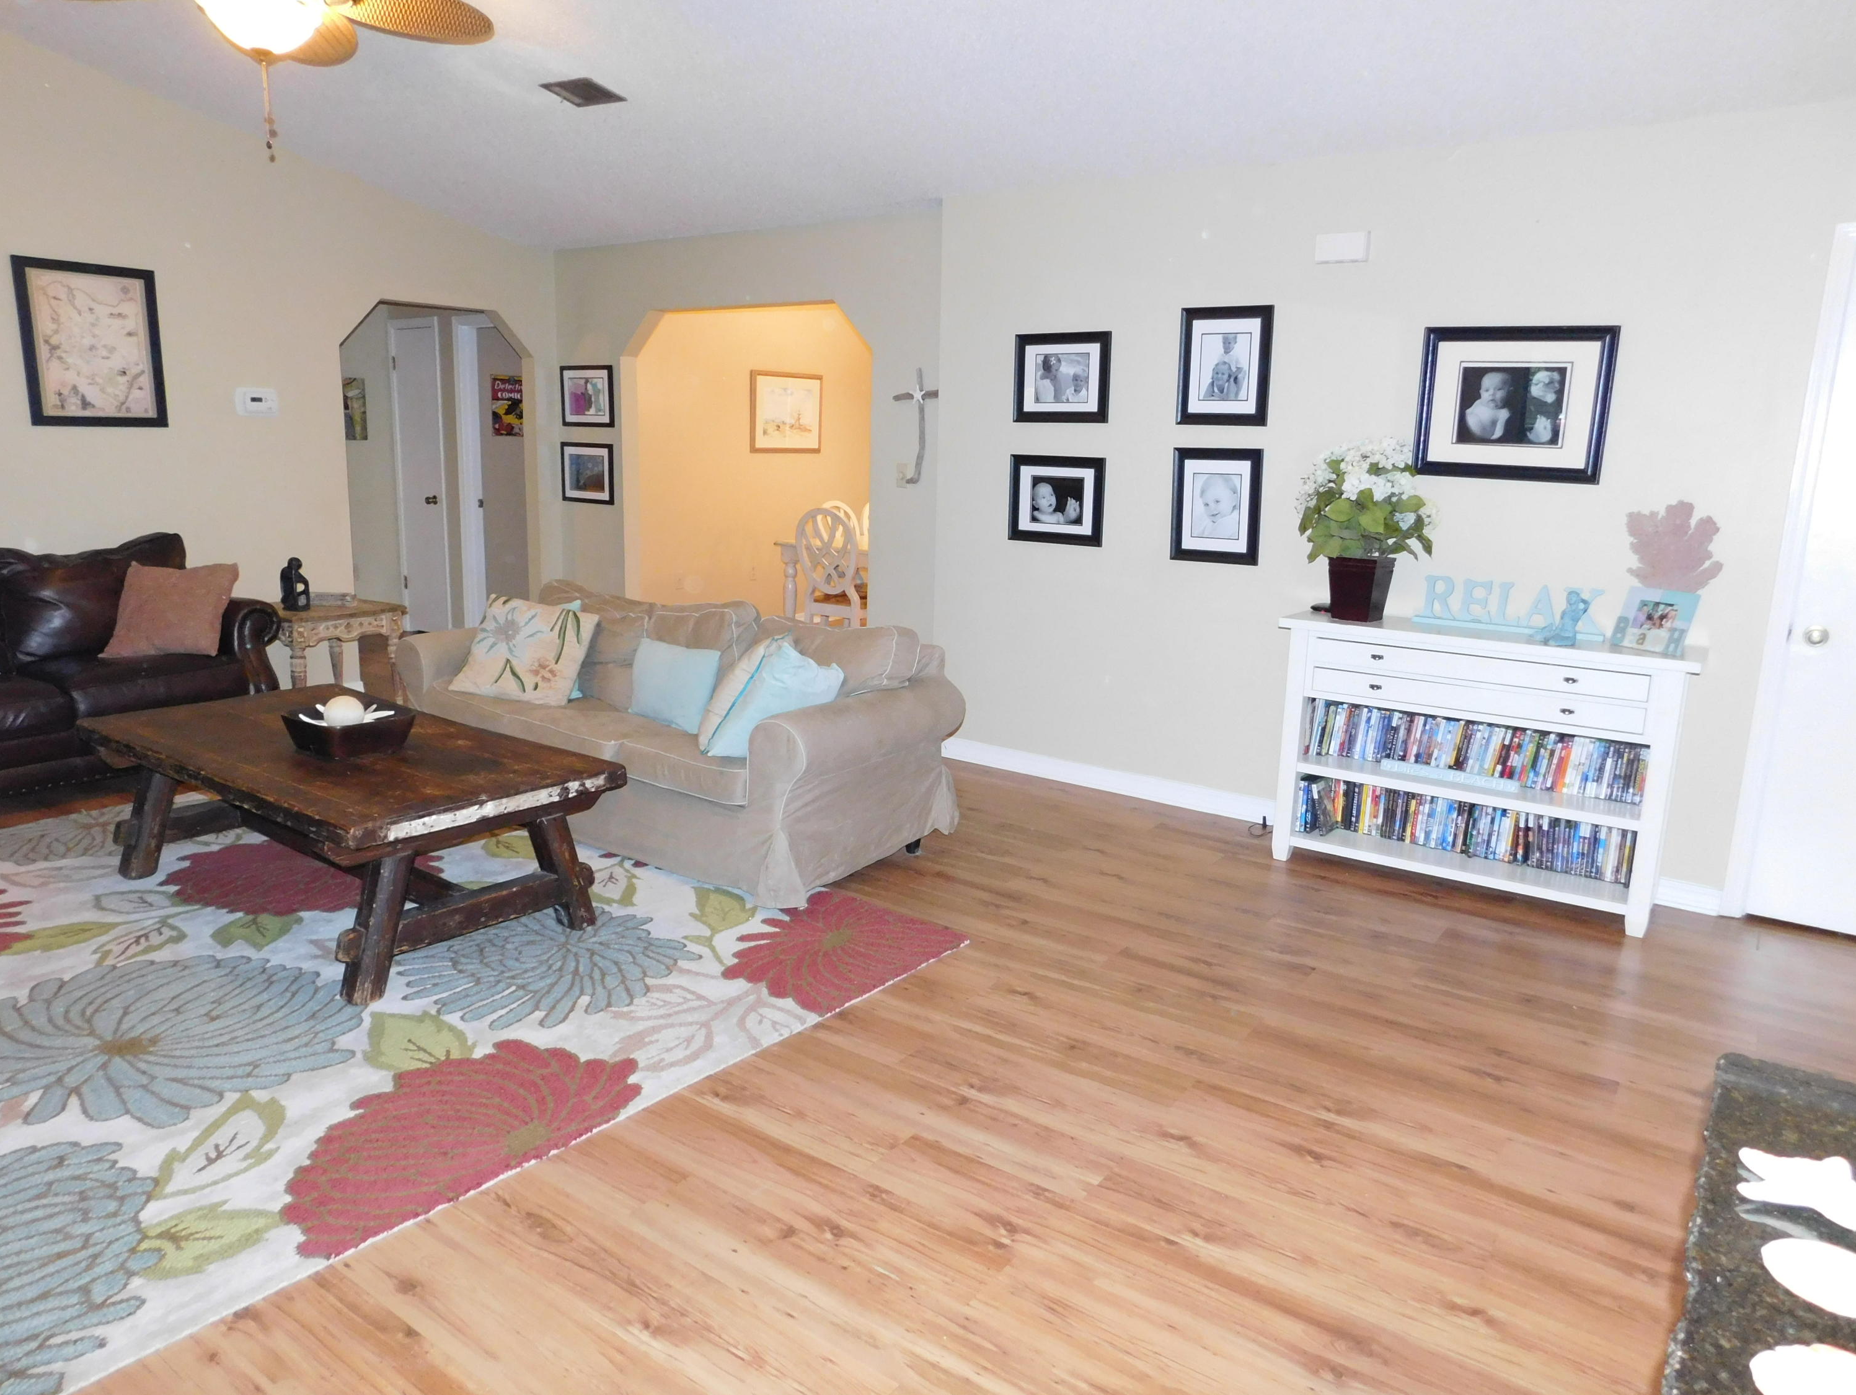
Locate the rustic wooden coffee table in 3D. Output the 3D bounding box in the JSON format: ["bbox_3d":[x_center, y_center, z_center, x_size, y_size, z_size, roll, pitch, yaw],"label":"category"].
[{"bbox_3d":[-1.767,0.381,3.753,1.650,0.505,0.810,10,15,37],"label":"rustic wooden coffee table"}]

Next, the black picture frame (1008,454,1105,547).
[{"bbox_3d":[0.548,-0.835,5.242,0.464,0.364,0.028,10,15,36],"label":"black picture frame"}]

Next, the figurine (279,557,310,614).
[{"bbox_3d":[-3.063,-0.554,5.976,0.138,0.256,0.110,0,12,-7],"label":"figurine"}]

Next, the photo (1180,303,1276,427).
[{"bbox_3d":[1.106,-1.240,4.629,0.362,0.430,0.027,10,14,35],"label":"photo"}]

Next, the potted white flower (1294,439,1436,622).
[{"bbox_3d":[1.504,-0.580,4.290,0.445,0.615,0.410,10,15,36],"label":"potted white flower"}]

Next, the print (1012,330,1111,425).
[{"bbox_3d":[0.539,-1.300,5.035,0.446,0.355,0.027,10,14,35],"label":"print"}]

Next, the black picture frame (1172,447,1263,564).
[{"bbox_3d":[1.127,-0.746,4.820,0.368,0.436,0.028,10,15,36],"label":"black picture frame"}]

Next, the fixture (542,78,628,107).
[{"bbox_3d":[-1.339,-2.353,4.815,0.275,0.025,0.205,10,4,36],"label":"fixture"}]

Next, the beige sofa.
[{"bbox_3d":[-1.008,0.044,4.660,2.200,0.830,0.920,10,14,35],"label":"beige sofa"}]

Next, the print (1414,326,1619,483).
[{"bbox_3d":[1.957,-0.984,4.145,0.596,0.496,0.028,10,15,36],"label":"print"}]

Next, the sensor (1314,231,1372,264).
[{"bbox_3d":[1.439,-1.570,4.311,0.185,0.100,0.045,10,14,35],"label":"sensor"}]

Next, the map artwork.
[{"bbox_3d":[-3.653,-1.537,5.412,0.028,0.675,0.530,10,15,36],"label":"map artwork"}]

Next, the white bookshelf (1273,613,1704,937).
[{"bbox_3d":[1.846,0.212,4.201,1.271,0.876,0.405,10,15,36],"label":"white bookshelf"}]

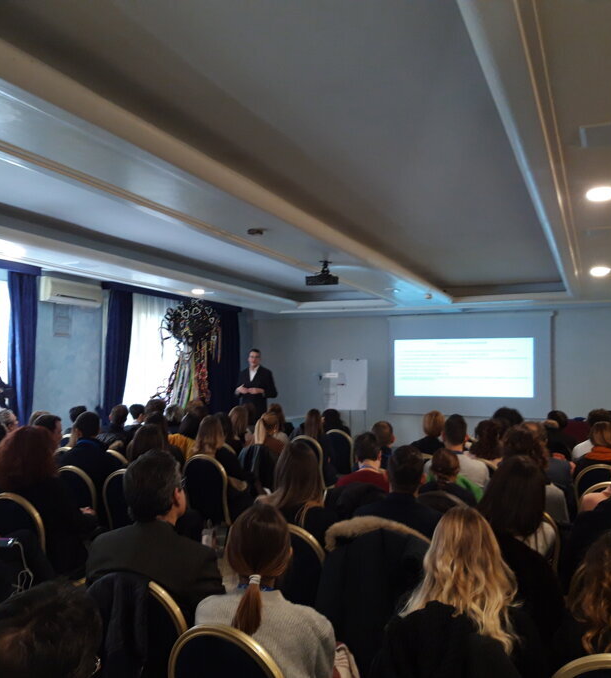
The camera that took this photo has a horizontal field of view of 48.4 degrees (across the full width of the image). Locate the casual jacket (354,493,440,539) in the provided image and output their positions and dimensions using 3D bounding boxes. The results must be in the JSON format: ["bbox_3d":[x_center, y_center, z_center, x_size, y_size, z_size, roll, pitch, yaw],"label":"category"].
[{"bbox_3d":[0.408,0.929,2.919,0.460,0.560,0.310,-1,-4,23],"label":"casual jacket"}]

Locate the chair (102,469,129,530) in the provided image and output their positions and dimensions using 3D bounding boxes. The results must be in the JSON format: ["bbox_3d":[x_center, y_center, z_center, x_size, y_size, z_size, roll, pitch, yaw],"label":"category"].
[{"bbox_3d":[-1.122,1.345,4.809,0.450,0.920,0.560,-1,-4,23],"label":"chair"}]

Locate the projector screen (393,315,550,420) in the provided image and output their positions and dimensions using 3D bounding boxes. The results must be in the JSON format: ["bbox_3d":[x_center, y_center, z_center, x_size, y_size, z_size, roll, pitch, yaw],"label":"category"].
[{"bbox_3d":[2.793,0.450,11.818,2.790,1.770,0.050,-1,-4,23],"label":"projector screen"}]

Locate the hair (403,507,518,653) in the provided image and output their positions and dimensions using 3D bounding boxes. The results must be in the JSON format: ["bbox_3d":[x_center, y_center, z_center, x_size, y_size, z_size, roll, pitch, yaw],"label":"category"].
[{"bbox_3d":[0.397,0.601,1.740,0.250,0.345,0.230,-1,-4,23],"label":"hair"}]

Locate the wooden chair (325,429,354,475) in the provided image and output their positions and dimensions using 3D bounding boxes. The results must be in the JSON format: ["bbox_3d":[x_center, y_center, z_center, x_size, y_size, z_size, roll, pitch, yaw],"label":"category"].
[{"bbox_3d":[0.464,1.552,8.301,0.450,0.920,0.560,-1,-4,23],"label":"wooden chair"}]

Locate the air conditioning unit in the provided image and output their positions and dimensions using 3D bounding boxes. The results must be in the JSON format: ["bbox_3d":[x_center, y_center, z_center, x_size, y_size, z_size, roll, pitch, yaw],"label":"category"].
[{"bbox_3d":[-2.848,-0.558,8.278,0.200,0.290,0.860,-1,-4,23],"label":"air conditioning unit"}]

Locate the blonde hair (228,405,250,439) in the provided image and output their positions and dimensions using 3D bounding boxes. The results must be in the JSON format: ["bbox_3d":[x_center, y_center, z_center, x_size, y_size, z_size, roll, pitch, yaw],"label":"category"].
[{"bbox_3d":[-0.710,0.885,7.200,0.200,0.330,0.220,-1,-4,26],"label":"blonde hair"}]

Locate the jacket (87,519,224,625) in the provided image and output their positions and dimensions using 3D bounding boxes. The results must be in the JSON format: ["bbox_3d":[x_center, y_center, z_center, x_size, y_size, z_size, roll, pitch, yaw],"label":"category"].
[{"bbox_3d":[-0.489,0.877,2.226,0.460,0.580,0.310,-1,-3,20],"label":"jacket"}]

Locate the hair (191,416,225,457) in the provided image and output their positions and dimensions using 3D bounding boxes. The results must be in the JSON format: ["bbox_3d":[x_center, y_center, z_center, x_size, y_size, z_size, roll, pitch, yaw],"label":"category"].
[{"bbox_3d":[-0.764,0.768,5.350,0.230,0.330,0.240,-2,-4,28],"label":"hair"}]

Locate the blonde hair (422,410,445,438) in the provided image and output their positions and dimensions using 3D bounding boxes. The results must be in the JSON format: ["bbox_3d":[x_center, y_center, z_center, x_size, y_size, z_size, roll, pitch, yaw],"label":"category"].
[{"bbox_3d":[1.248,0.830,6.600,0.210,0.270,0.230,-1,-4,20],"label":"blonde hair"}]

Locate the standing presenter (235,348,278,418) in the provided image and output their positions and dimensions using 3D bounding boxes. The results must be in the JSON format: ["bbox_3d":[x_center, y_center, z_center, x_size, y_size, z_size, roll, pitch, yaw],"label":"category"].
[{"bbox_3d":[-0.681,1.068,9.347,0.560,1.860,0.380,-1,-3,16],"label":"standing presenter"}]

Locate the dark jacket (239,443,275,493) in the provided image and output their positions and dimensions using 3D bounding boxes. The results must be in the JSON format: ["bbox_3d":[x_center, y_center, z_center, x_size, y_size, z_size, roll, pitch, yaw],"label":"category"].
[{"bbox_3d":[-0.407,1.183,5.913,0.400,0.540,0.180,-1,-3,23],"label":"dark jacket"}]

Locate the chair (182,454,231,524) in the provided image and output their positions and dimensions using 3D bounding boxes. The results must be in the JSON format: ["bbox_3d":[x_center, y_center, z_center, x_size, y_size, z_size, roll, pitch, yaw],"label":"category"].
[{"bbox_3d":[-0.707,1.354,5.421,0.420,0.910,0.540,-1,-3,17],"label":"chair"}]

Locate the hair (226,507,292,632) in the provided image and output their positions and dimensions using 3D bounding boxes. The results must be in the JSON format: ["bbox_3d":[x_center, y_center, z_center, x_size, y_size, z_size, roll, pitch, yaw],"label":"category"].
[{"bbox_3d":[-0.125,0.608,1.840,0.175,0.325,0.230,-1,-4,23],"label":"hair"}]

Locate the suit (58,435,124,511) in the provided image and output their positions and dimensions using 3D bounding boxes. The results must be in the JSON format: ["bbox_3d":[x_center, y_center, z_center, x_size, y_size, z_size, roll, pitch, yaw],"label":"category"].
[{"bbox_3d":[-1.567,1.021,4.940,0.460,0.630,0.320,-1,-4,25],"label":"suit"}]

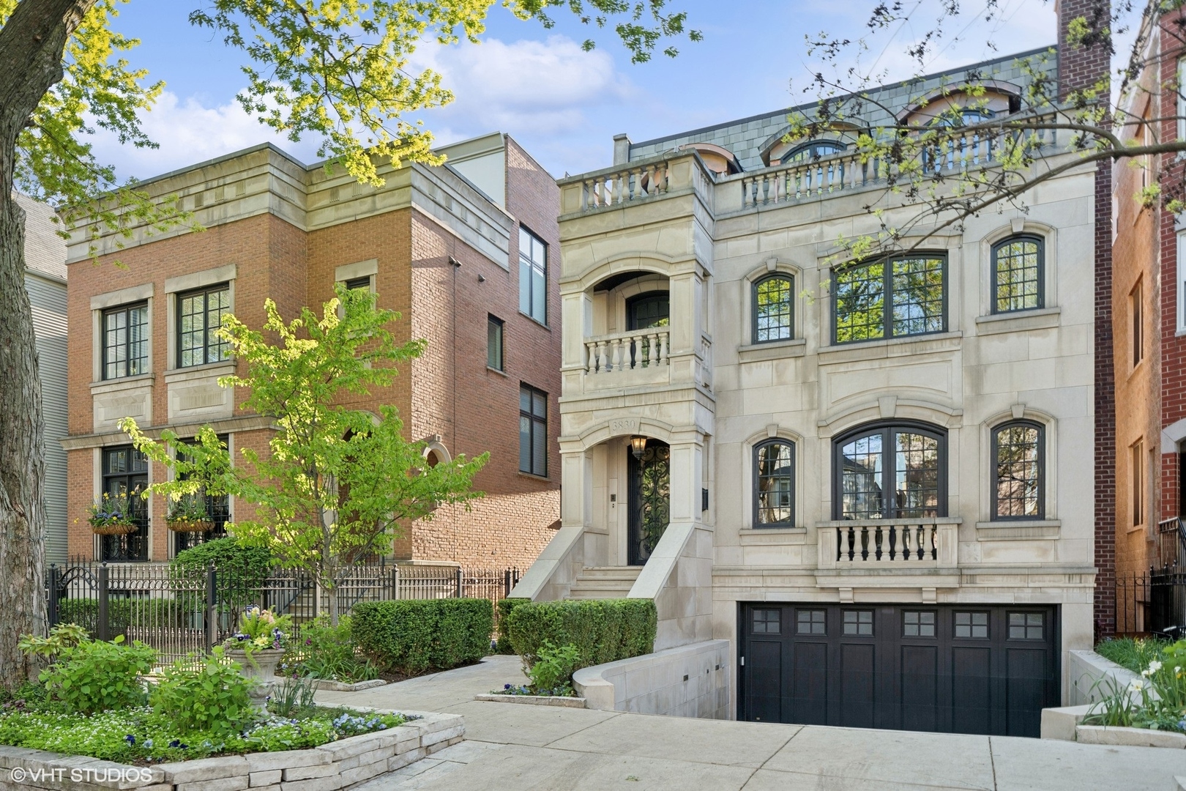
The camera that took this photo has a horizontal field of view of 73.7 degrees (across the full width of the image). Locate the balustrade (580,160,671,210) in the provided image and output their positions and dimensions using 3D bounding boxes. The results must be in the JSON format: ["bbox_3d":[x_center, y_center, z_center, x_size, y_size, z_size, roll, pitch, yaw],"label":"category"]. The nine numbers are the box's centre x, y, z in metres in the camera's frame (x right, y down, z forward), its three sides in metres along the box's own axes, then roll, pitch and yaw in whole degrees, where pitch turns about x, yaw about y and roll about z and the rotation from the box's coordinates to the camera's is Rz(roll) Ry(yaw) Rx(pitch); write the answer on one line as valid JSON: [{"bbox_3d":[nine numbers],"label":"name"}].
[{"bbox_3d":[0.668,-4.071,15.623,1.870,0.720,0.250,-1,-3,24],"label":"balustrade"}]

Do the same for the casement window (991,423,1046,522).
[{"bbox_3d":[7.369,1.293,13.700,0.810,1.730,0.160,-2,-6,26],"label":"casement window"}]

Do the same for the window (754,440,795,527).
[{"bbox_3d":[3.560,1.726,15.500,0.820,1.720,0.160,-2,-6,26],"label":"window"}]

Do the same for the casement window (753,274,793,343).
[{"bbox_3d":[3.556,-1.719,15.600,0.780,1.370,0.160,-2,-6,26],"label":"casement window"}]

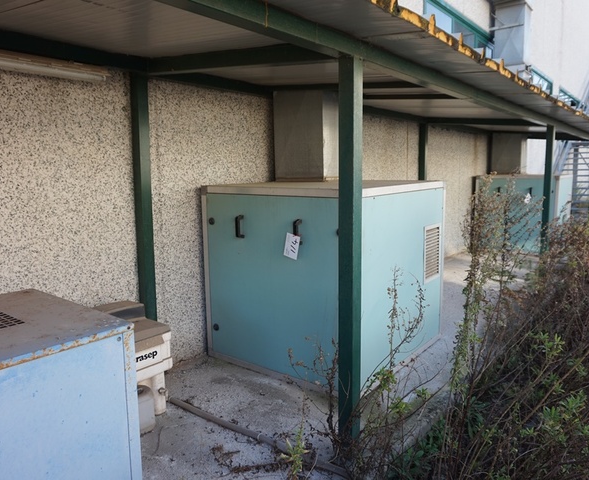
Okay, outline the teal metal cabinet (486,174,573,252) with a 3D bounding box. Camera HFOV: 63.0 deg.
[{"bbox_3d":[4.321,-0.543,9.070,1.347,1.346,1.510,6,11,37],"label":"teal metal cabinet"}]

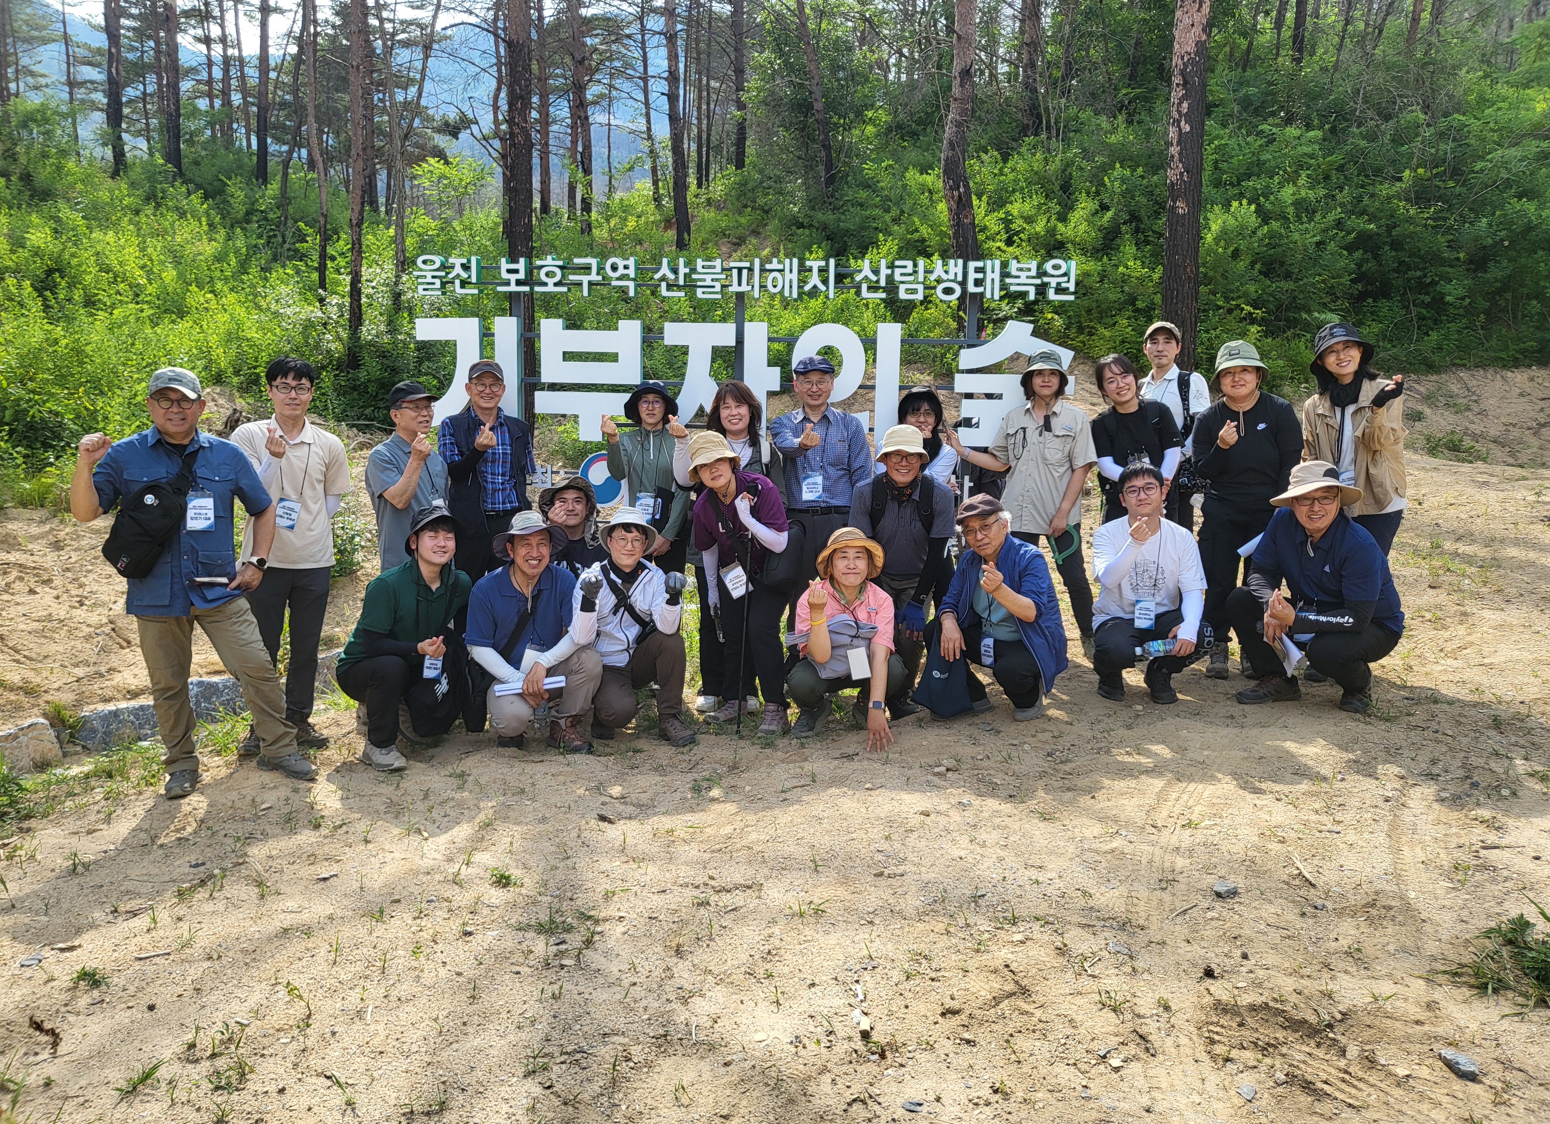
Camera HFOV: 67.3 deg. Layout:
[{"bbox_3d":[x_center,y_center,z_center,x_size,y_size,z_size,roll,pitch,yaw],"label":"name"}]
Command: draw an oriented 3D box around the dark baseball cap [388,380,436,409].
[{"bbox_3d":[-1.669,-0.771,5.350,0.260,0.135,0.185,9,11,44],"label":"dark baseball cap"}]

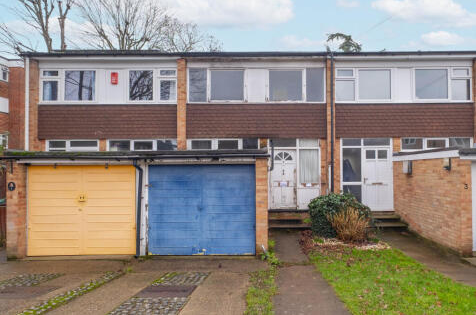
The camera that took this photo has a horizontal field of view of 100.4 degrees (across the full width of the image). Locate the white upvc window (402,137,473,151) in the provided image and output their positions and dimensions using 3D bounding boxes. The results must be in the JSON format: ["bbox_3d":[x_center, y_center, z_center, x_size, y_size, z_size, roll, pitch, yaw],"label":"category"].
[{"bbox_3d":[6.183,-0.397,6.195,2.255,0.447,0.090,0,0,0],"label":"white upvc window"}]

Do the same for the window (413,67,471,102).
[{"bbox_3d":[6.621,-2.338,6.445,1.895,1.113,0.090,0,-1,0],"label":"window"}]

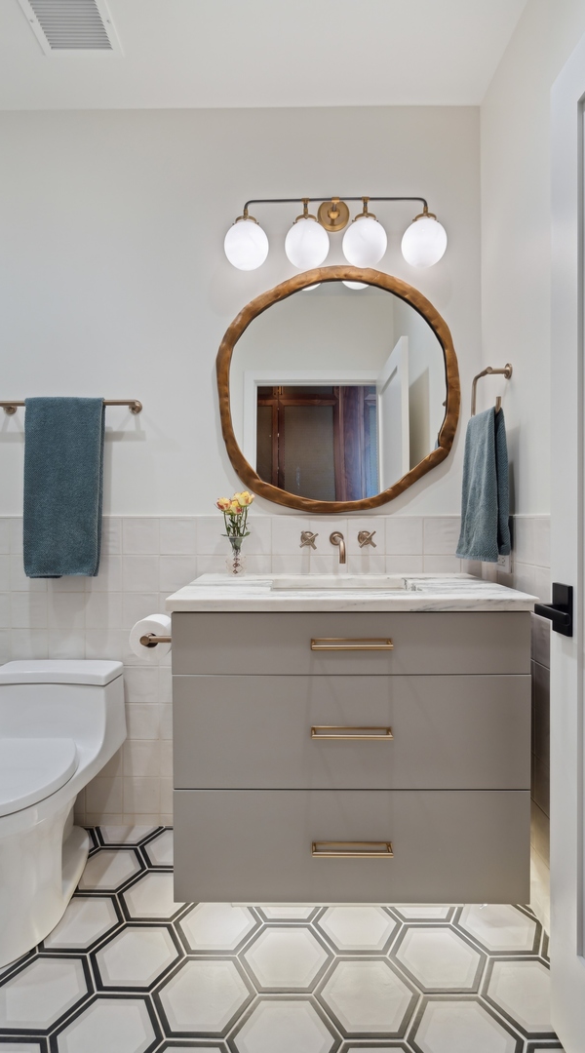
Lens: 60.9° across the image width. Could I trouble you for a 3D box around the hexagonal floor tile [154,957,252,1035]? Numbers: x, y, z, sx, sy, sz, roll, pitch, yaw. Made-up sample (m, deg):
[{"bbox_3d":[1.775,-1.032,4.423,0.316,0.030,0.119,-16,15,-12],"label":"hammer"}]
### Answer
[{"bbox_3d":[-0.198,1.056,1.118,0.218,0.010,0.184,0,1,0],"label":"hexagonal floor tile"}]

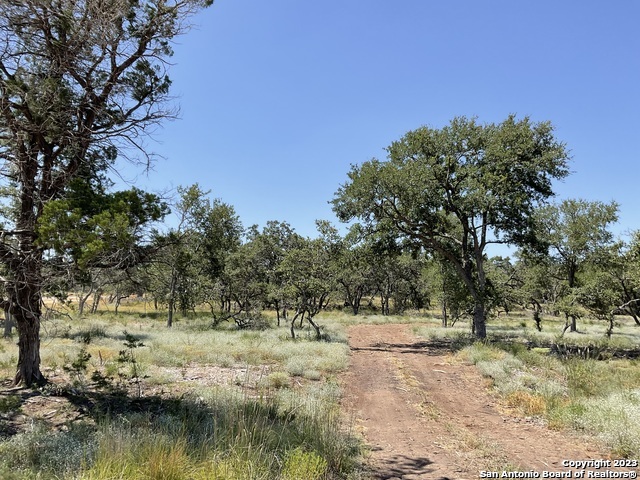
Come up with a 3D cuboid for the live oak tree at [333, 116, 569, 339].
[{"bbox_3d":[4.500,-0.420,18.500,8.000,7.650,7.000,0,-5,0],"label":"live oak tree"}]

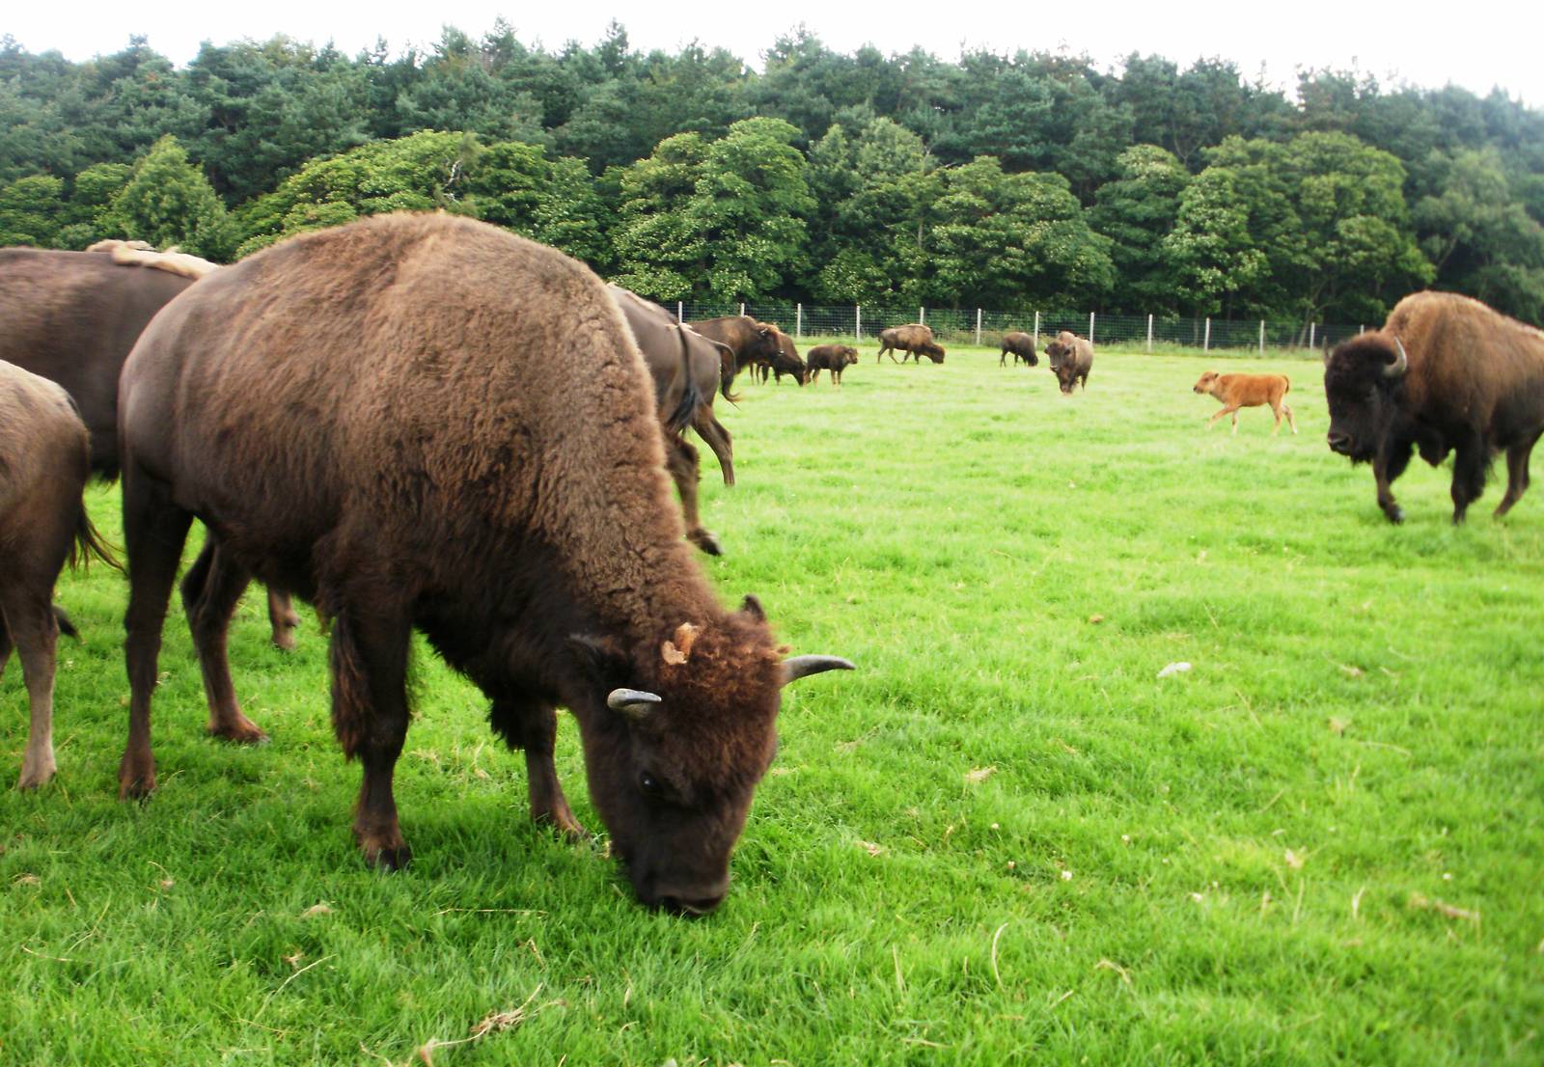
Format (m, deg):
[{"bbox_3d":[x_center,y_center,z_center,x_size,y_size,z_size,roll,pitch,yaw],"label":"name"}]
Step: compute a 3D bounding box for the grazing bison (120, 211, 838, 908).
[{"bbox_3d":[-0.828,-0.010,4.015,2.000,1.550,0.720,7,9,33],"label":"grazing bison"}]

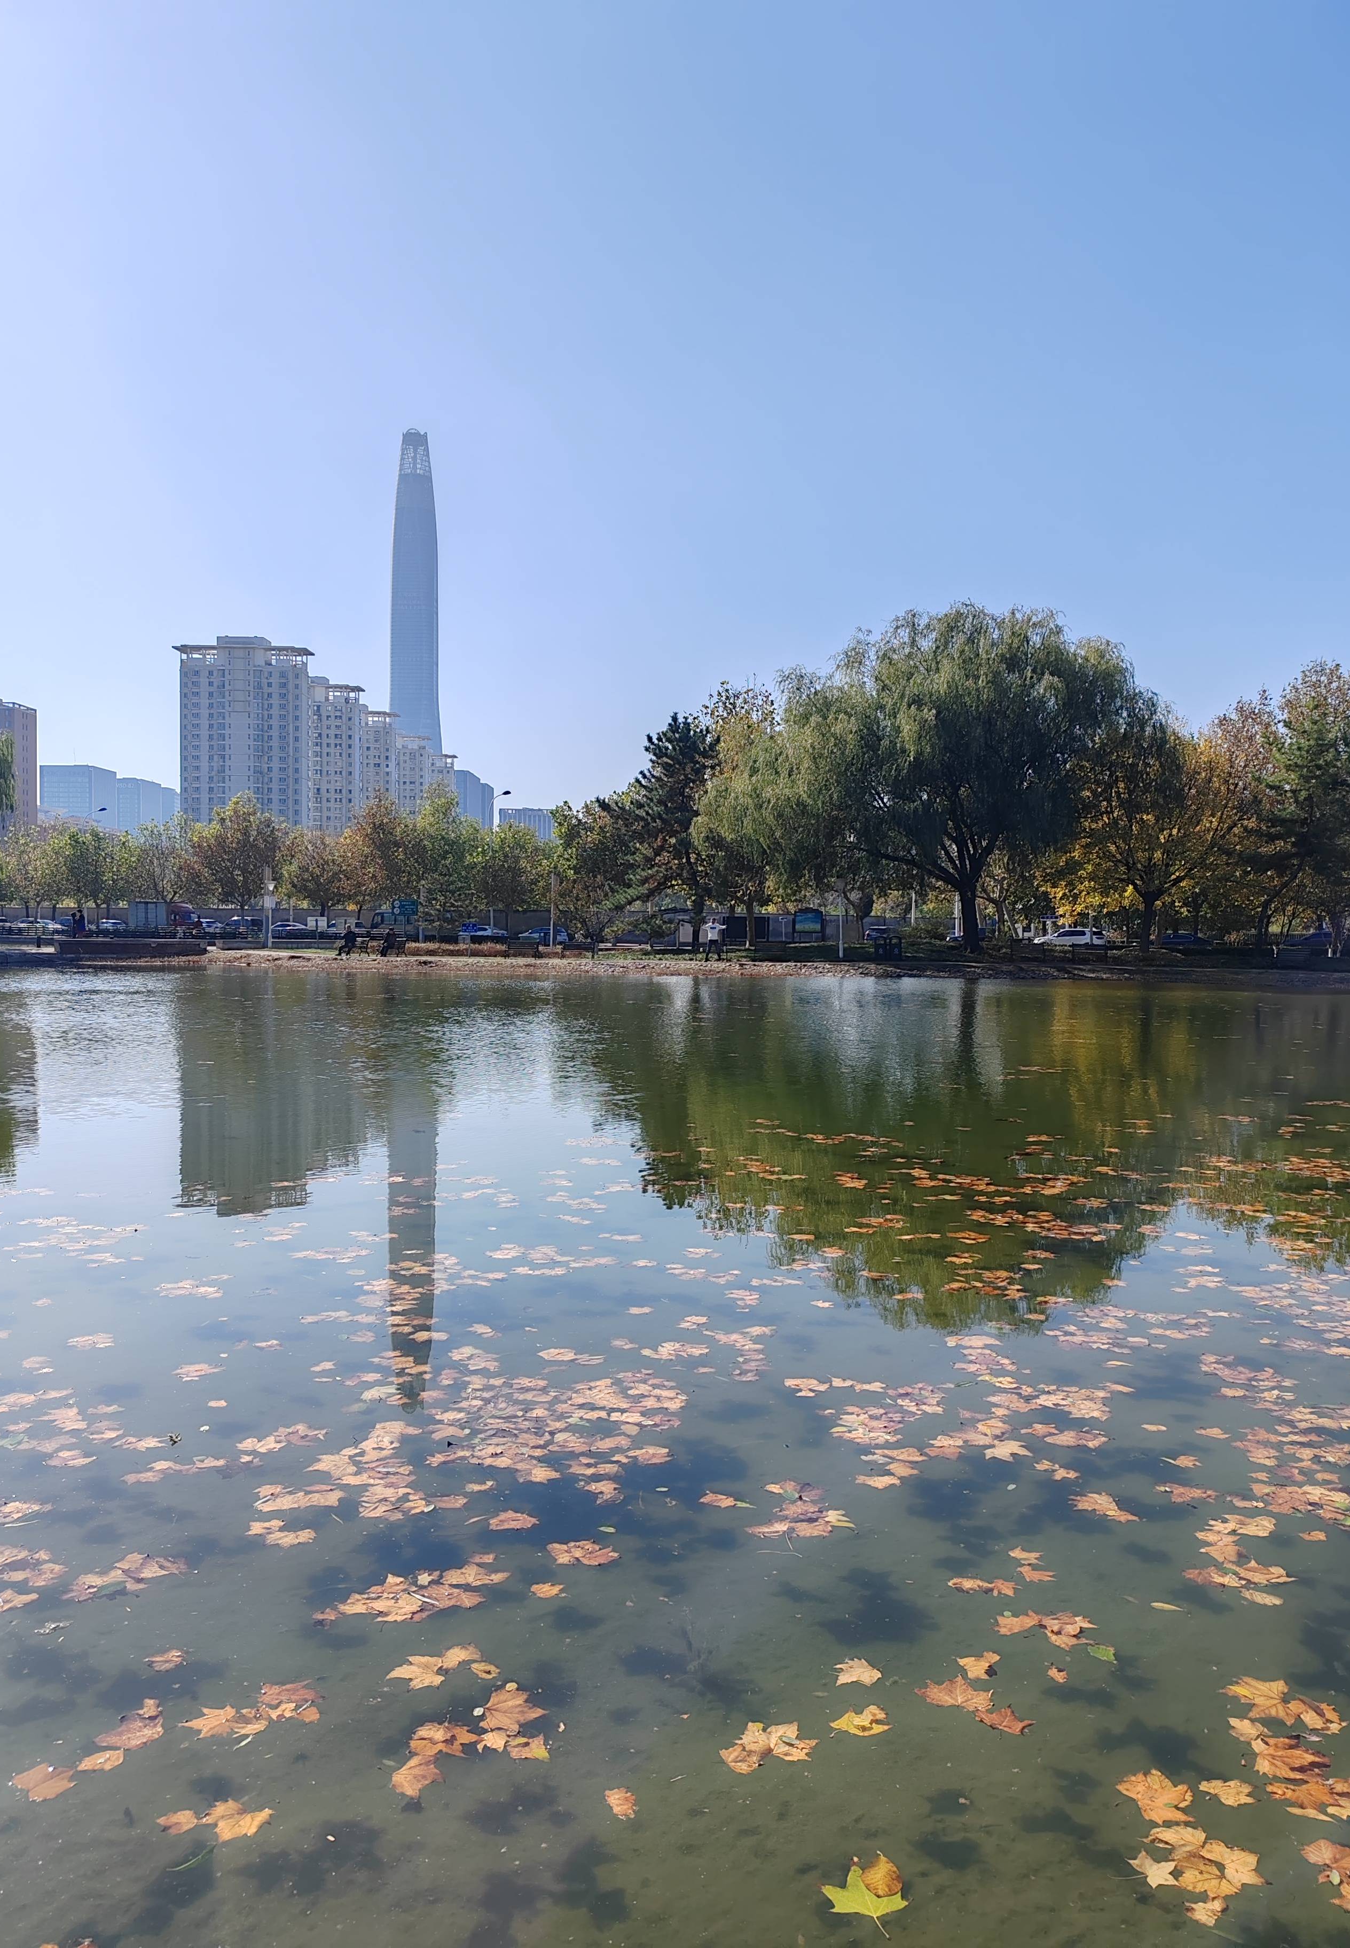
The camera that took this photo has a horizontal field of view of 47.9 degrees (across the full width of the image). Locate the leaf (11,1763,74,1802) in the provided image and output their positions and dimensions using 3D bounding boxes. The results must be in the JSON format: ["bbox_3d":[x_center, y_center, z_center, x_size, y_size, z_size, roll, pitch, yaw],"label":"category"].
[{"bbox_3d":[-1.252,1.587,3.001,0.118,0.020,0.125,1,2,0],"label":"leaf"}]

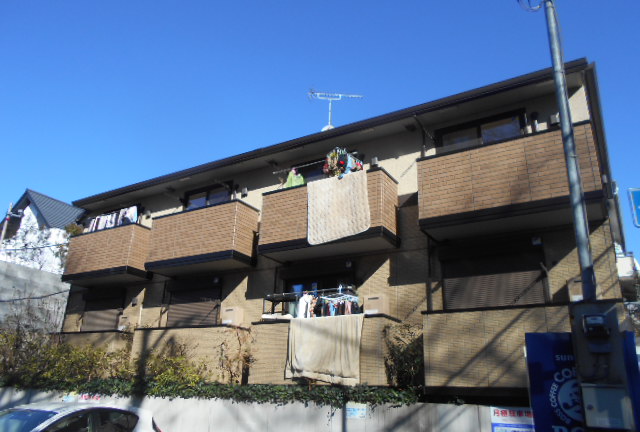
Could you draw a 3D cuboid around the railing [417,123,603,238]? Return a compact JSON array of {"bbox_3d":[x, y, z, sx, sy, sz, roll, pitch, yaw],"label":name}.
[{"bbox_3d":[3.275,-0.512,8.466,2.884,1.386,0.887,-10,-23,30],"label":"railing"}]

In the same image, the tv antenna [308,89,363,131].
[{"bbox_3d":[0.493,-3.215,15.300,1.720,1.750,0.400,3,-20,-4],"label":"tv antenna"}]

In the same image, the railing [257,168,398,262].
[{"bbox_3d":[0.159,0.063,10.286,2.944,1.386,0.887,-10,-23,30],"label":"railing"}]

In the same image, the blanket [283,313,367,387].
[{"bbox_3d":[0.133,2.485,8.849,1.630,1.260,0.210,-10,-23,30],"label":"blanket"}]

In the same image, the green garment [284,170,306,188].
[{"bbox_3d":[-0.571,-0.745,11.197,0.220,0.620,0.550,-10,-23,30],"label":"green garment"}]

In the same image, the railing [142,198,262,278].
[{"bbox_3d":[-3.022,0.653,12.282,3.000,1.416,0.840,-10,-23,30],"label":"railing"}]

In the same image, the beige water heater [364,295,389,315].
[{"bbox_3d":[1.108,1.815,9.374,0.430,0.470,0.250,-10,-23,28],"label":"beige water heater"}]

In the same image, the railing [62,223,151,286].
[{"bbox_3d":[-6.160,1.226,14.125,2.928,1.416,0.840,-10,-23,30],"label":"railing"}]

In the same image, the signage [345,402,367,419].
[{"bbox_3d":[0.596,3.229,7.969,0.359,0.238,0.020,-5,-21,18],"label":"signage"}]

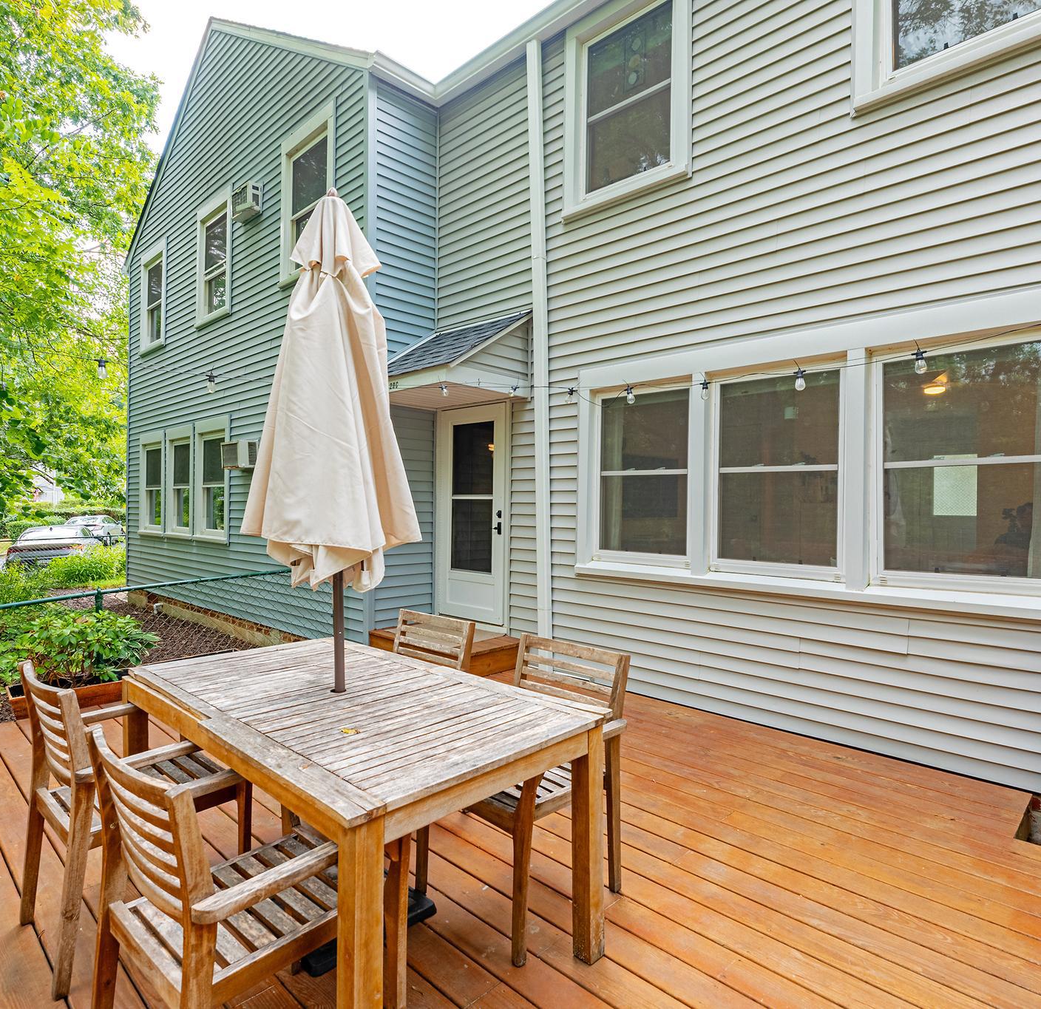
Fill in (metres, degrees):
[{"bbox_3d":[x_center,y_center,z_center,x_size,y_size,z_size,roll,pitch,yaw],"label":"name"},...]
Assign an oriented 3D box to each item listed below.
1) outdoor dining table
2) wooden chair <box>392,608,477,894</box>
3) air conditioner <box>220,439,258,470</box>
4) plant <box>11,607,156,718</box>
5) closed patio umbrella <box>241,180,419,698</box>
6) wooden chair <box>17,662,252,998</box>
[{"bbox_3d":[-0.636,1.019,2.075,1.671,0.749,0.893,-1,-1,43],"label":"outdoor dining table"},{"bbox_3d":[-0.615,0.968,2.638,0.550,0.860,0.570,-1,-1,43],"label":"wooden chair"},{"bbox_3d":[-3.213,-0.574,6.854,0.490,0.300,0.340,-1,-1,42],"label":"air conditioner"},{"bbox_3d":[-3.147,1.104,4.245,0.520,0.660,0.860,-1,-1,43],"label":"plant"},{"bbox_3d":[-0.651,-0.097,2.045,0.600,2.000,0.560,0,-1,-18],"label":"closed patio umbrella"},{"bbox_3d":[-1.286,0.963,1.986,0.550,0.860,0.570,-1,-1,43],"label":"wooden chair"}]

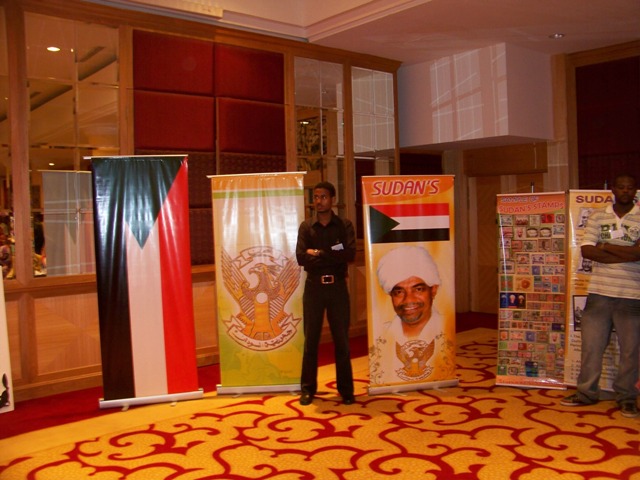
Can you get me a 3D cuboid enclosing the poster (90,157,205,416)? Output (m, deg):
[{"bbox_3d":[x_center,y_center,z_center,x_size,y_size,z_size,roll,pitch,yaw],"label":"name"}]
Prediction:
[{"bbox_3d":[-1.427,0.338,5.045,0.820,2.038,0.180,-2,3,-13],"label":"poster"}]

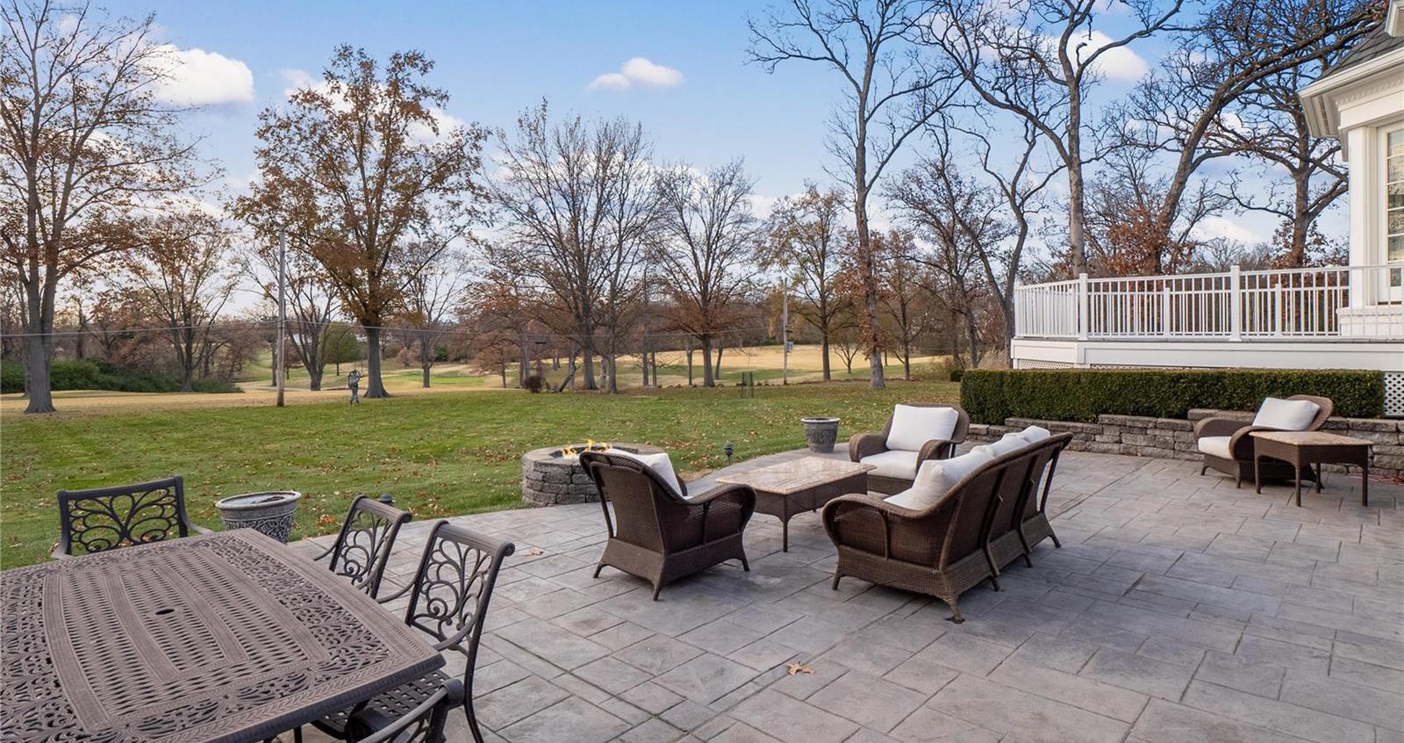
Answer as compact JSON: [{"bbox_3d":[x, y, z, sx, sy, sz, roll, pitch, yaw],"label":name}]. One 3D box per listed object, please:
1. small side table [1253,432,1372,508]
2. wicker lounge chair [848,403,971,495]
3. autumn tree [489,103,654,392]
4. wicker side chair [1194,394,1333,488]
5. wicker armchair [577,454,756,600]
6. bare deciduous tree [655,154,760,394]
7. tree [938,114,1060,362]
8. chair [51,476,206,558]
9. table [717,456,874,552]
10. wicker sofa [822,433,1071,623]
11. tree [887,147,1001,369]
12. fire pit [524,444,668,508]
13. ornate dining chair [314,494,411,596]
[{"bbox_3d":[5.760,0.924,6.657,0.655,0.590,0.650,-1,2,6],"label":"small side table"},{"bbox_3d":[2.144,0.822,7.268,0.840,0.890,0.920,1,3,42],"label":"wicker lounge chair"},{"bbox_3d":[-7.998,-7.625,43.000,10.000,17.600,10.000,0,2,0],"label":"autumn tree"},{"bbox_3d":[6.026,0.733,7.549,0.920,0.890,0.840,-1,2,7],"label":"wicker side chair"},{"bbox_3d":[-0.210,1.032,5.140,0.920,0.900,0.830,-2,3,-44],"label":"wicker armchair"},{"bbox_3d":[0.281,-6.257,45.000,7.000,14.500,7.000,0,2,0],"label":"bare deciduous tree"},{"bbox_3d":[14.481,-6.082,34.000,5.844,12.591,5.844,0,2,0],"label":"tree"},{"bbox_3d":[-3.124,1.080,3.857,0.640,0.900,0.610,2,3,42],"label":"chair"},{"bbox_3d":[0.842,1.107,6.000,0.700,0.475,1.410,1,3,41],"label":"table"},{"bbox_3d":[1.860,0.977,5.150,0.920,0.900,2.060,2,3,44],"label":"wicker sofa"},{"bbox_3d":[14.606,-6.561,42.000,6.891,13.387,6.891,0,2,0],"label":"tree"},{"bbox_3d":[-1.290,1.180,8.380,1.700,0.450,1.700,0,2,0],"label":"fire pit"},{"bbox_3d":[-1.611,1.061,2.935,0.600,0.910,0.610,1,3,44],"label":"ornate dining chair"}]

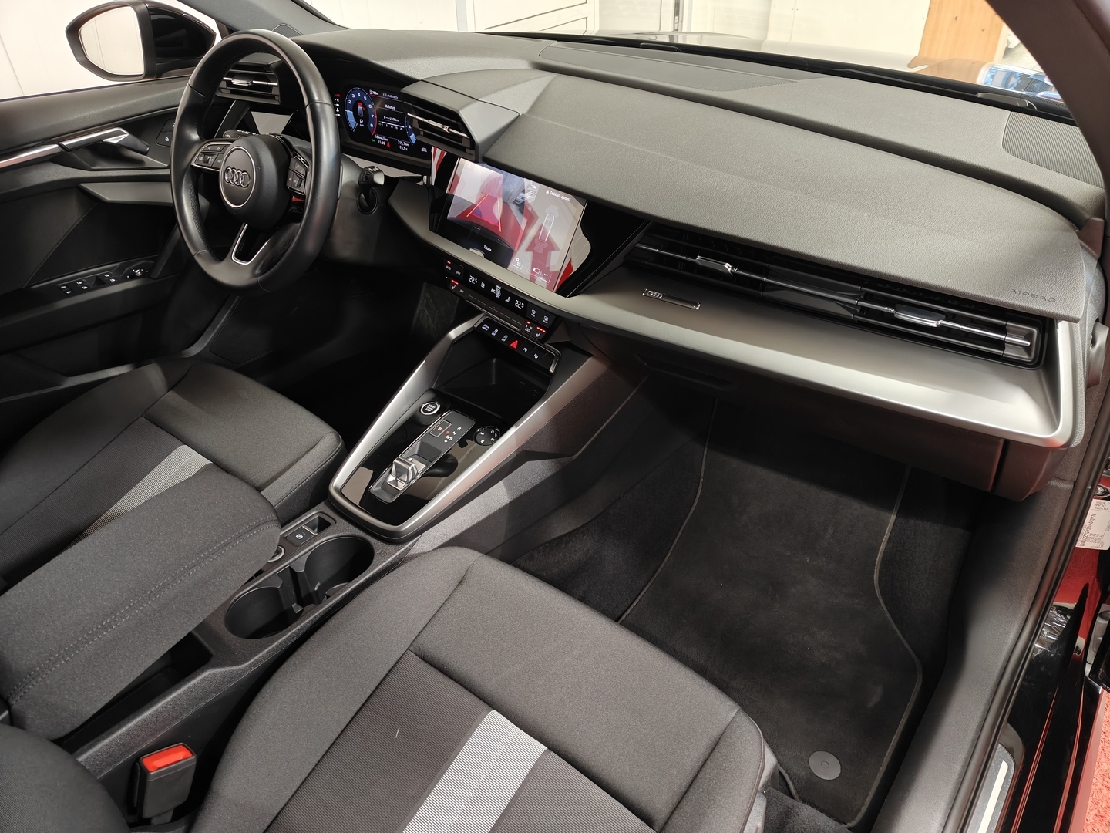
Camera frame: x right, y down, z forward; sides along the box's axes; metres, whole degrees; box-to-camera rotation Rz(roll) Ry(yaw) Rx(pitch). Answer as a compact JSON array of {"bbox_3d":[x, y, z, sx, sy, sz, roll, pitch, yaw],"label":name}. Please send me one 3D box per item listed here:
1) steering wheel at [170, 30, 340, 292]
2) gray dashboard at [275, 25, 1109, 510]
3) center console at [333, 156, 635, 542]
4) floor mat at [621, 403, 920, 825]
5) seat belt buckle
[{"bbox_3d":[-0.440,-0.366,1.131,0.370,0.365,0.100,21,17,30],"label":"steering wheel"},{"bbox_3d":[0.053,-0.343,1.145,1.360,0.390,0.410,22,40,31],"label":"gray dashboard"},{"bbox_3d":[-0.136,-0.092,1.076,0.310,0.420,0.440,22,40,31],"label":"center console"},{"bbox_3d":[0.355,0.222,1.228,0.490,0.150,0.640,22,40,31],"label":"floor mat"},{"bbox_3d":[-0.383,0.356,0.745,0.028,0.063,0.045,24,14,35],"label":"seat belt buckle"}]

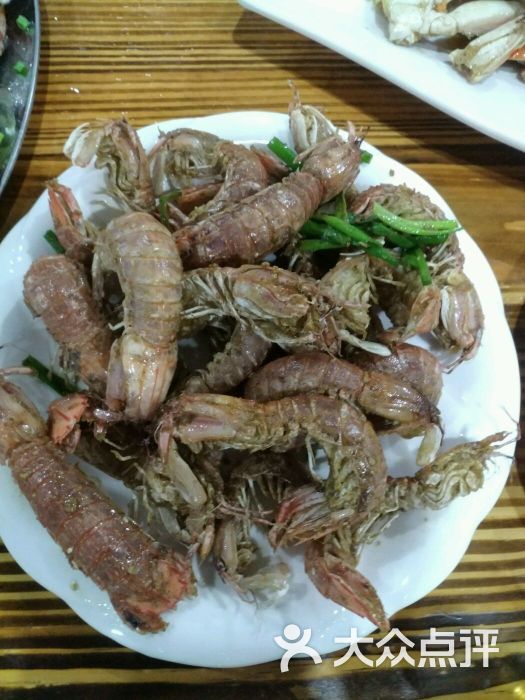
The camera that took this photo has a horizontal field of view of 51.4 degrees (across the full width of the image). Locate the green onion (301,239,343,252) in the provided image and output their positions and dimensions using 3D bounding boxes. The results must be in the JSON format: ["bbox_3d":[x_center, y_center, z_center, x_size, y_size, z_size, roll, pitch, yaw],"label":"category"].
[{"bbox_3d":[0.033,-0.058,0.301,0.024,0.007,0.007,0,70,0],"label":"green onion"}]

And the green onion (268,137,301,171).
[{"bbox_3d":[0.013,-0.117,0.324,0.008,0.008,0.024,-36,74,-12],"label":"green onion"}]

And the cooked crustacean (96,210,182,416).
[{"bbox_3d":[-0.065,-0.019,0.290,0.038,0.039,0.105,-1,70,0],"label":"cooked crustacean"}]

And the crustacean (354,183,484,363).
[{"bbox_3d":[0.087,-0.043,0.309,0.061,0.037,0.096,0,70,0],"label":"crustacean"}]

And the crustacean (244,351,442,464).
[{"bbox_3d":[0.042,0.028,0.278,0.095,0.038,0.049,6,70,2],"label":"crustacean"}]

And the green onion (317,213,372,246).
[{"bbox_3d":[0.045,-0.065,0.298,0.032,0.008,0.008,24,72,8],"label":"green onion"}]

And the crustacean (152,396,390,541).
[{"bbox_3d":[0.006,0.057,0.262,0.101,0.036,0.060,4,70,1],"label":"crustacean"}]

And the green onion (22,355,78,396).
[{"bbox_3d":[-0.114,0.014,0.294,0.037,0.008,0.009,30,73,10],"label":"green onion"}]

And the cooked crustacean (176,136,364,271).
[{"bbox_3d":[0.004,-0.086,0.311,0.107,0.034,0.032,-32,73,-11],"label":"cooked crustacean"}]

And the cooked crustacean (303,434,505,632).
[{"bbox_3d":[0.072,0.076,0.268,0.049,0.032,0.106,35,74,12],"label":"cooked crustacean"}]

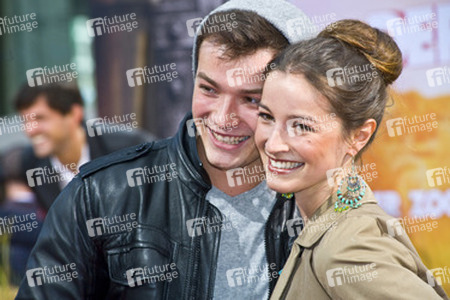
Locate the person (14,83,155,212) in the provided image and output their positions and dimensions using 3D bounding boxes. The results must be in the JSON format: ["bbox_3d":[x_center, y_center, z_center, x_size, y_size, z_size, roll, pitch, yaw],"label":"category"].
[{"bbox_3d":[-0.410,0.640,7.500,0.530,1.680,0.420,1,1,37],"label":"person"}]

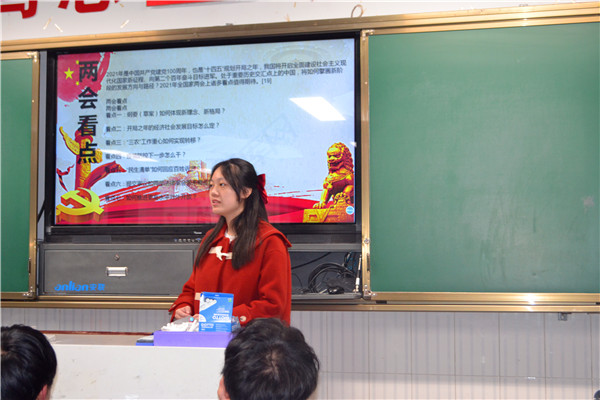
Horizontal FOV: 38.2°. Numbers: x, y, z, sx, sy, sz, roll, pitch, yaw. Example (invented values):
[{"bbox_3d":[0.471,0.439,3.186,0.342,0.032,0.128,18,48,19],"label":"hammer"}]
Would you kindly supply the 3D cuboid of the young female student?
[{"bbox_3d":[-0.258,0.648,3.330,0.490,1.620,0.400,-2,-4,37],"label":"young female student"}]

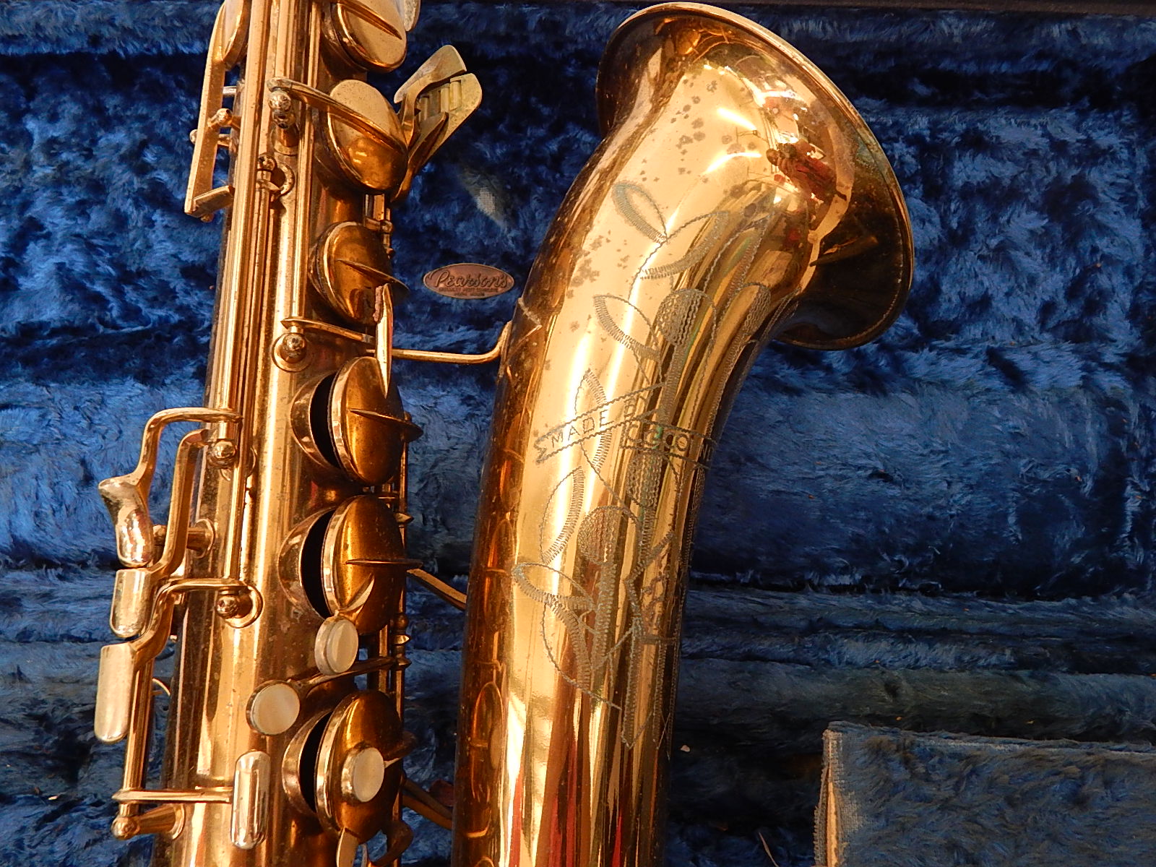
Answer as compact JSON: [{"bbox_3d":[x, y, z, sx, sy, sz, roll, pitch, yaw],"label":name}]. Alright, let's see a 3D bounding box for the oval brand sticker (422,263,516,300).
[{"bbox_3d":[-0.059,-0.082,0.450,0.049,0.002,0.020,0,83,0],"label":"oval brand sticker"}]

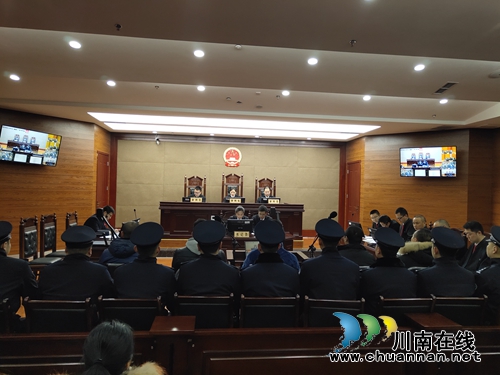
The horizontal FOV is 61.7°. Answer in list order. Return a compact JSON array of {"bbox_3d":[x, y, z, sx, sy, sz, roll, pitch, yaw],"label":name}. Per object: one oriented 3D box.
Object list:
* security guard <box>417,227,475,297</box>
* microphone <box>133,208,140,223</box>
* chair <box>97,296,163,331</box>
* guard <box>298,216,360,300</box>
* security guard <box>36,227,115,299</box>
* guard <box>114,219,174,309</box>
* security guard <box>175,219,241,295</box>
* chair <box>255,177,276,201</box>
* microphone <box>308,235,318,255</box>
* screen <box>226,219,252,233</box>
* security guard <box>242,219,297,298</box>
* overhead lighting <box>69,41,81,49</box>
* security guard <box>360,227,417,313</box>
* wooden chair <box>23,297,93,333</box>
[{"bbox_3d":[1.633,0.994,3.789,0.500,1.330,0.780,1,0,-6],"label":"security guard"},{"bbox_3d":[-2.104,0.568,7.800,0.140,0.340,0.100,1,0,10],"label":"microphone"},{"bbox_3d":[-0.909,1.185,3.349,0.480,0.840,0.540,1,0,-6],"label":"chair"},{"bbox_3d":[0.627,0.948,3.669,0.510,1.380,0.780,1,0,-6],"label":"guard"},{"bbox_3d":[-1.387,0.996,3.470,0.600,1.400,0.800,1,0,-3],"label":"security guard"},{"bbox_3d":[-0.854,0.940,3.519,0.520,1.335,0.780,1,0,-6],"label":"guard"},{"bbox_3d":[-0.350,0.943,3.569,0.530,1.350,0.780,1,0,-6],"label":"security guard"},{"bbox_3d":[0.432,0.526,11.450,0.620,1.560,0.620,1,0,-7],"label":"chair"},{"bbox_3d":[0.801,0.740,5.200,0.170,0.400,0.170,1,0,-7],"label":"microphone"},{"bbox_3d":[-0.175,0.771,7.900,0.480,0.340,0.170,1,0,-7],"label":"screen"},{"bbox_3d":[0.141,0.946,3.619,0.500,1.365,0.780,1,0,-6],"label":"security guard"},{"bbox_3d":[-2.151,-1.754,5.150,0.150,0.050,0.150,1,0,-6],"label":"overhead lighting"},{"bbox_3d":[1.155,1.059,3.720,0.570,1.400,0.800,1,0,-10],"label":"security guard"},{"bbox_3d":[-1.434,1.250,3.300,0.480,0.880,0.520,1,0,-2],"label":"wooden chair"}]

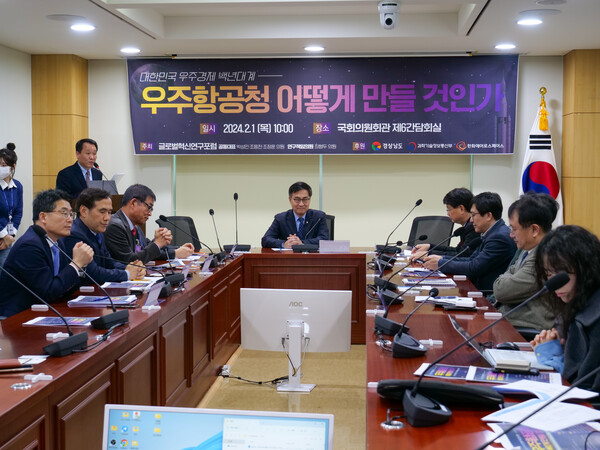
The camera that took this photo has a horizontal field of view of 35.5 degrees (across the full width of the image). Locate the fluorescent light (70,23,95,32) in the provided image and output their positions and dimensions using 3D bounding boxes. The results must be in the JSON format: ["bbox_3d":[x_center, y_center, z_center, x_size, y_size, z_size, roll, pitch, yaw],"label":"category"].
[{"bbox_3d":[-1.716,-1.562,7.359,0.180,0.040,0.180,0,4,4],"label":"fluorescent light"}]

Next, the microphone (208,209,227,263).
[{"bbox_3d":[-0.648,0.069,7.273,0.200,0.380,0.370,-2,4,-23],"label":"microphone"}]

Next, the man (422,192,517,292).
[{"bbox_3d":[1.070,0.405,5.939,0.660,1.230,0.500,0,3,4],"label":"man"}]

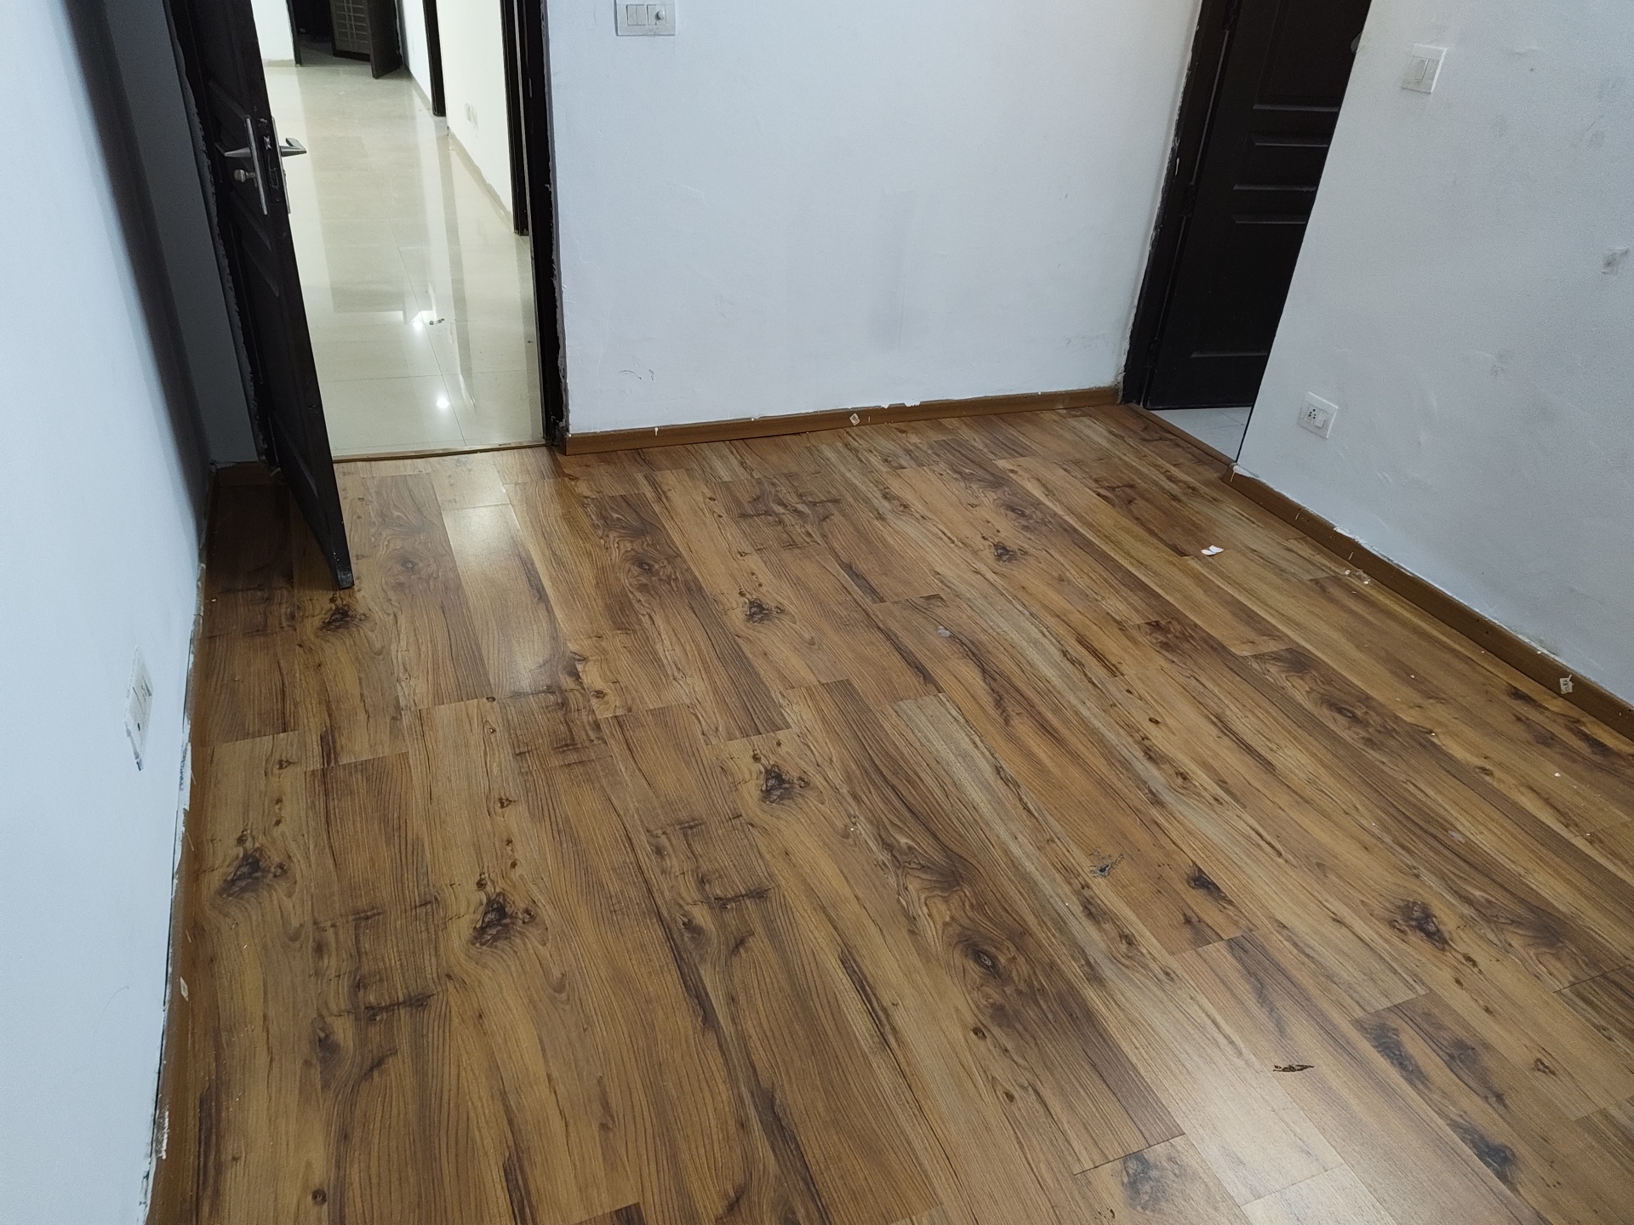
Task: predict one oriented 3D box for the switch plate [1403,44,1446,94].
[{"bbox_3d":[1.500,-1.344,2.683,0.012,0.095,0.091,-10,35,-20],"label":"switch plate"}]

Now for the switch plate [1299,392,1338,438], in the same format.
[{"bbox_3d":[1.455,-0.572,3.151,0.012,0.094,0.114,-10,35,-20],"label":"switch plate"}]

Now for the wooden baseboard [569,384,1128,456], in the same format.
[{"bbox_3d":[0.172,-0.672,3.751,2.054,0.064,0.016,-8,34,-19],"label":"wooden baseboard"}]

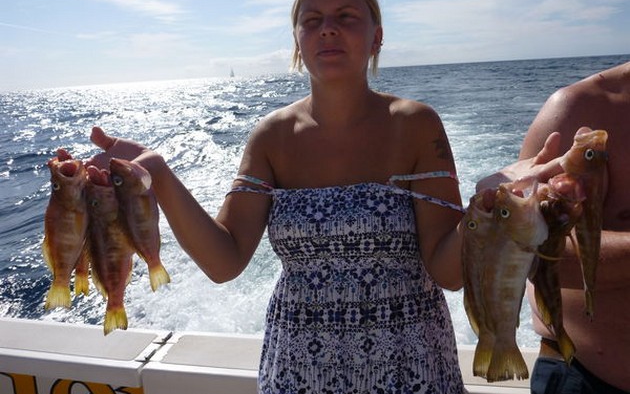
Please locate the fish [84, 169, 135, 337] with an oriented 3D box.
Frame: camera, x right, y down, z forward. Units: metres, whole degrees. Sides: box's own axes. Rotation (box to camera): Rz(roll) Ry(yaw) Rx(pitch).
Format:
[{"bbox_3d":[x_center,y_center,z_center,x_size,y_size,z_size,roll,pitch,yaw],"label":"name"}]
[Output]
[{"bbox_3d":[-0.389,0.105,0.960,0.084,0.319,0.052,-5,12,-13],"label":"fish"}]

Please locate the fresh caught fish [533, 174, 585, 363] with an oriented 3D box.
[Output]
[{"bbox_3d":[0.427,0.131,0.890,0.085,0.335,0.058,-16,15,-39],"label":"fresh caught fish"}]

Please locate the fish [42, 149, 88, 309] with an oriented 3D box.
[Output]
[{"bbox_3d":[-0.475,0.067,0.970,0.082,0.302,0.050,5,12,-18],"label":"fish"}]

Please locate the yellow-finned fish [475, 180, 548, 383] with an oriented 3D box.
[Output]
[{"bbox_3d":[0.319,0.138,0.830,0.092,0.315,0.055,4,15,26],"label":"yellow-finned fish"}]

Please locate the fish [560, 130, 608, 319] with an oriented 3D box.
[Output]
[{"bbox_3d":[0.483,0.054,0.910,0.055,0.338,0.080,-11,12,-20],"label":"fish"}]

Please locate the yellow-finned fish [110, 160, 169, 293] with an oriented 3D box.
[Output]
[{"bbox_3d":[-0.324,0.054,0.950,0.076,0.247,0.048,-10,12,-9],"label":"yellow-finned fish"}]

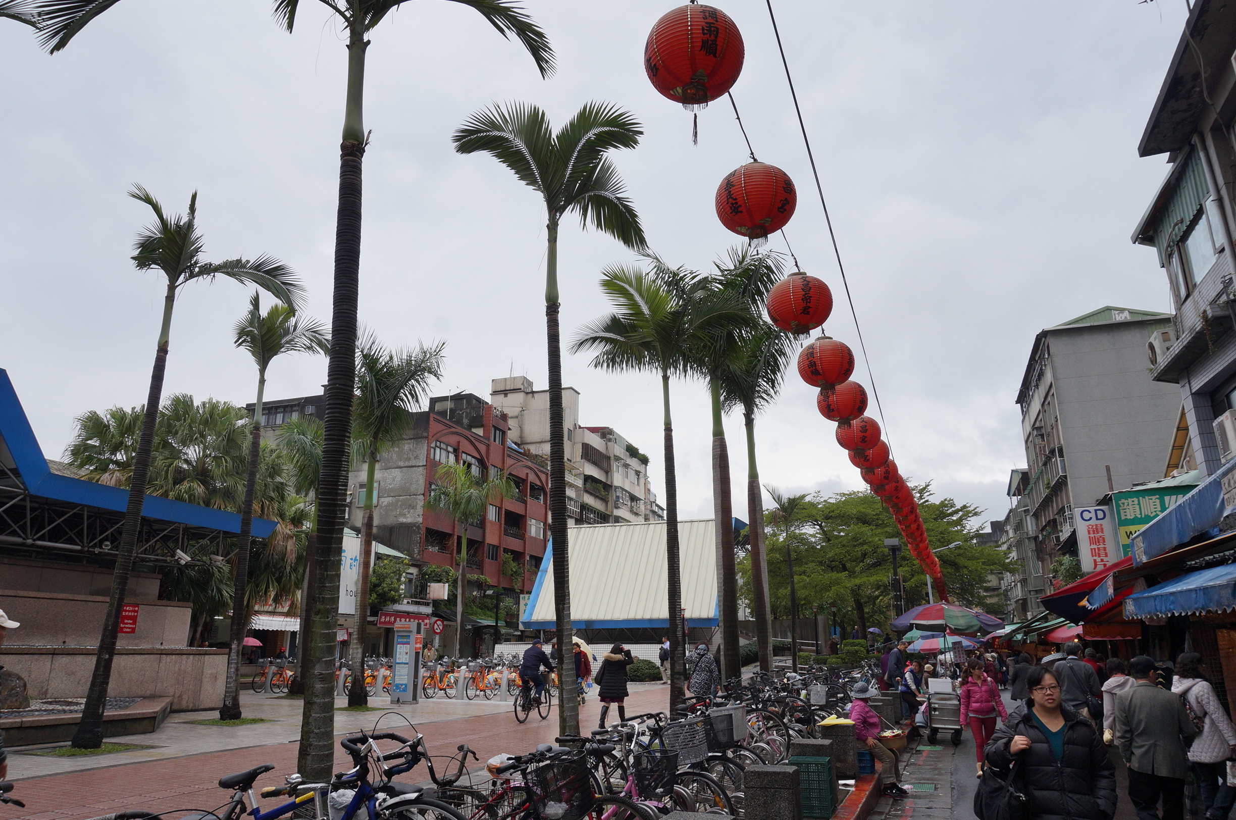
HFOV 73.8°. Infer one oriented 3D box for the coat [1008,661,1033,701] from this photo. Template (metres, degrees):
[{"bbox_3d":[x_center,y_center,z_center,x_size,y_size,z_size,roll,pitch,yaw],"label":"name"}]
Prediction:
[{"bbox_3d":[8.350,5.578,16.919,0.520,0.755,0.340,-6,-17,21],"label":"coat"}]

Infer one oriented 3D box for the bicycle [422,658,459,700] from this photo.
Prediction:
[{"bbox_3d":[-5.417,8.181,25.016,0.580,1.100,1.700,-7,-17,23],"label":"bicycle"}]

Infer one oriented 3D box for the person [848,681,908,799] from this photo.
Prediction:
[{"bbox_3d":[3.348,4.210,10.585,0.700,1.342,0.500,-4,-16,13],"label":"person"}]

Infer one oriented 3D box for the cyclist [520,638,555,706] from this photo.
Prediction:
[{"bbox_3d":[-1.738,5.627,17.526,0.550,1.450,0.720,-7,-18,23],"label":"cyclist"}]

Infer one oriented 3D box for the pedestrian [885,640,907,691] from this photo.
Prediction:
[{"bbox_3d":[5.618,5.400,16.457,0.450,1.630,0.500,-5,-17,14],"label":"pedestrian"}]

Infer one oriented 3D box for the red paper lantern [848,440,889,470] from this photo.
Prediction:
[{"bbox_3d":[3.354,0.599,10.981,0.530,0.420,0.530,-6,-17,19],"label":"red paper lantern"}]

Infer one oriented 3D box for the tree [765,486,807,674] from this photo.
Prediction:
[{"bbox_3d":[6.819,6.849,32.362,1.700,7.797,1.700,-6,-17,20],"label":"tree"}]

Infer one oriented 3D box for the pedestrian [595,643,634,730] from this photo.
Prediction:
[{"bbox_3d":[-0.077,5.469,16.326,0.720,1.637,0.420,-3,-16,10],"label":"pedestrian"}]

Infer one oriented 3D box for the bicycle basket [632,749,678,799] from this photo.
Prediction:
[{"bbox_3d":[0.217,2.097,4.750,0.240,0.240,0.310,-4,-16,13],"label":"bicycle basket"}]

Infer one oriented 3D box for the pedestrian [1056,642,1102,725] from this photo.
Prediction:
[{"bbox_3d":[5.338,3.561,9.379,0.550,1.770,0.360,-6,-17,21],"label":"pedestrian"}]

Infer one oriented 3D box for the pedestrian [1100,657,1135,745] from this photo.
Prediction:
[{"bbox_3d":[5.699,3.613,9.156,0.520,1.630,0.360,-6,-17,21],"label":"pedestrian"}]

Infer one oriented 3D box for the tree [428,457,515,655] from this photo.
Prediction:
[{"bbox_3d":[-5.314,5.741,28.726,3.100,7.937,3.100,-6,-17,20],"label":"tree"}]

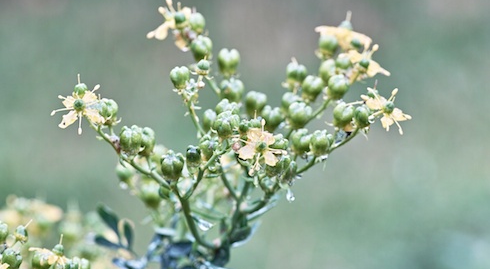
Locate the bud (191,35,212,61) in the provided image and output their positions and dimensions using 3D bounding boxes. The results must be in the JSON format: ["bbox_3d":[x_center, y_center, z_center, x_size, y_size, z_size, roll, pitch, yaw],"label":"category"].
[{"bbox_3d":[-0.016,-0.032,0.800,0.008,0.009,0.008,6,9,0],"label":"bud"}]

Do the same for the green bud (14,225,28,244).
[{"bbox_3d":[-0.076,0.034,0.725,0.004,0.006,0.004,10,11,0],"label":"green bud"}]

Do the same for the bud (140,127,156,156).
[{"bbox_3d":[-0.033,0.003,0.712,0.007,0.009,0.007,6,12,0],"label":"bud"}]

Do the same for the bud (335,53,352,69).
[{"bbox_3d":[0.035,-0.025,0.750,0.006,0.006,0.006,5,11,0],"label":"bud"}]

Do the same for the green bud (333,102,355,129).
[{"bbox_3d":[0.036,-0.007,0.783,0.008,0.009,0.008,6,12,0],"label":"green bud"}]

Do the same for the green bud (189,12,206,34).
[{"bbox_3d":[-0.017,-0.039,0.745,0.006,0.007,0.006,-5,11,0],"label":"green bud"}]

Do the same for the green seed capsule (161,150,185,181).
[{"bbox_3d":[-0.024,0.010,0.700,0.008,0.009,0.008,0,15,0],"label":"green seed capsule"}]

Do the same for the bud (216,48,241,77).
[{"bbox_3d":[-0.006,-0.025,0.750,0.008,0.010,0.008,0,9,0],"label":"bud"}]

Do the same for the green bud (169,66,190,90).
[{"bbox_3d":[-0.022,-0.019,0.725,0.007,0.008,0.007,-8,11,0],"label":"green bud"}]

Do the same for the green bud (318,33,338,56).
[{"bbox_3d":[0.029,-0.031,0.740,0.007,0.008,0.007,5,9,0],"label":"green bud"}]

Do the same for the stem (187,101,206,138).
[{"bbox_3d":[-0.016,-0.005,0.732,0.002,0.013,0.002,-23,0,0],"label":"stem"}]

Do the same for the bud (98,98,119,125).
[{"bbox_3d":[-0.045,-0.008,0.710,0.007,0.009,0.007,0,16,0],"label":"bud"}]

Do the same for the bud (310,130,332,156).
[{"bbox_3d":[0.026,0.003,0.715,0.007,0.008,0.007,3,16,0],"label":"bud"}]

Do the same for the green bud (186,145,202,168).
[{"bbox_3d":[-0.017,0.007,0.700,0.005,0.007,0.005,0,16,0],"label":"green bud"}]

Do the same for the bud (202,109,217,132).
[{"bbox_3d":[-0.012,-0.005,0.735,0.006,0.008,0.006,-3,10,0],"label":"bud"}]

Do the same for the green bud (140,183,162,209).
[{"bbox_3d":[-0.036,0.024,0.830,0.008,0.009,0.008,-3,10,0],"label":"green bud"}]

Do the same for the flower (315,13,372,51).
[{"bbox_3d":[0.034,-0.035,0.745,0.020,0.013,0.018,9,9,0],"label":"flower"}]

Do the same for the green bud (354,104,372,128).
[{"bbox_3d":[0.043,-0.007,0.783,0.007,0.008,0.007,6,9,0],"label":"green bud"}]

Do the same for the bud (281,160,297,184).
[{"bbox_3d":[0.014,0.012,0.692,0.005,0.008,0.006,18,12,0],"label":"bud"}]

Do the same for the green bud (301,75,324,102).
[{"bbox_3d":[0.023,-0.016,0.740,0.007,0.009,0.007,10,11,0],"label":"green bud"}]

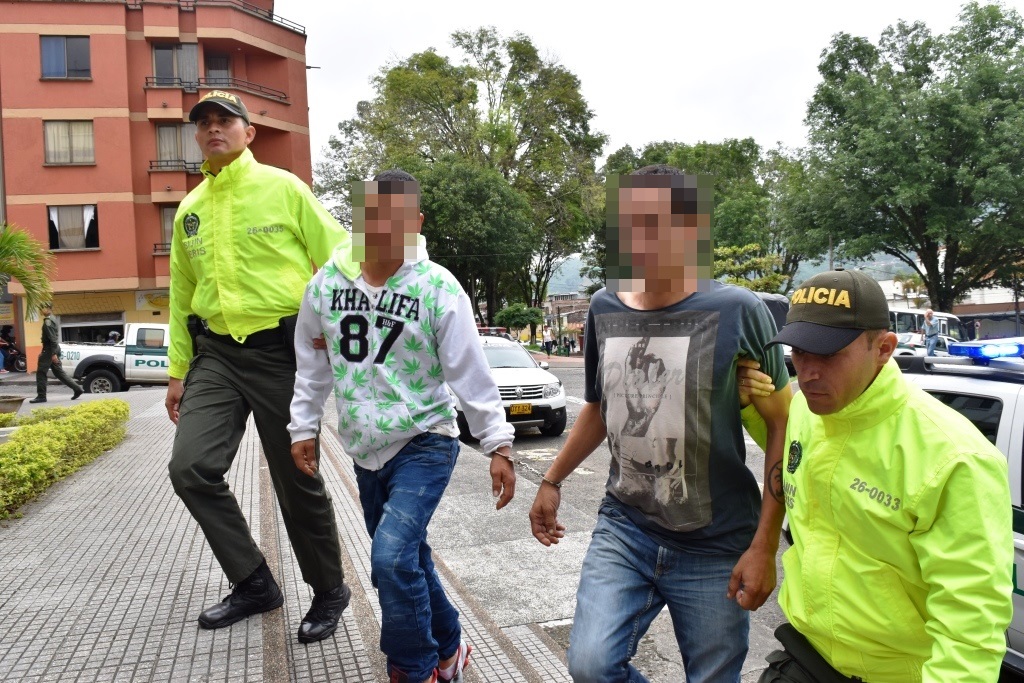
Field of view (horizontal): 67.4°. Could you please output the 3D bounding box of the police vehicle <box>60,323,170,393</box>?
[{"bbox_3d":[-7.600,0.500,17.500,5.050,1.750,1.830,-1,0,-10],"label":"police vehicle"}]

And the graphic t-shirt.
[{"bbox_3d":[0.395,0.173,1.770,0.430,0.600,0.270,-3,0,31],"label":"graphic t-shirt"}]

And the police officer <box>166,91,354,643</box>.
[{"bbox_3d":[-0.812,0.081,2.500,0.580,1.750,0.460,-3,0,16],"label":"police officer"}]

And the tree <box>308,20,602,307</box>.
[{"bbox_3d":[-3.024,-9.103,46.000,16.500,18.800,15.000,-3,0,0],"label":"tree"}]

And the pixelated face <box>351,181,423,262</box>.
[{"bbox_3d":[-0.338,-0.336,2.100,0.170,0.235,0.200,-3,0,18],"label":"pixelated face"}]

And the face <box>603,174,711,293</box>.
[{"bbox_3d":[0.329,-0.246,1.700,0.180,0.250,0.210,-3,0,36],"label":"face"}]

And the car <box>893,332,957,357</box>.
[{"bbox_3d":[16.300,0.460,29.500,4.200,1.480,1.720,-3,0,-15],"label":"car"}]

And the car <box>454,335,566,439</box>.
[{"bbox_3d":[-0.420,0.700,13.800,1.880,1.820,4.320,-3,0,-15],"label":"car"}]

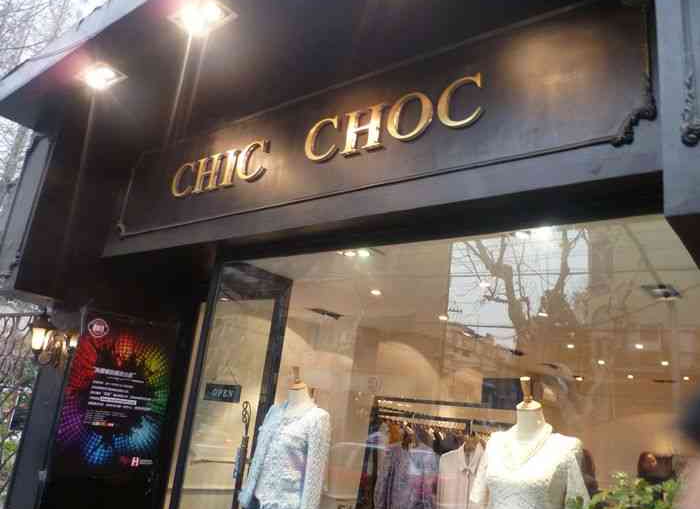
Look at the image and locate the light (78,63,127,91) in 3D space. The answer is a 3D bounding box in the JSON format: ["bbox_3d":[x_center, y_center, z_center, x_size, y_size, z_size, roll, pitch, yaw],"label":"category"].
[{"bbox_3d":[-1.276,-0.910,2.889,0.258,0.040,0.152,-5,-20,40],"label":"light"}]

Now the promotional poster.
[{"bbox_3d":[-1.434,0.870,3.507,0.587,0.949,0.020,17,-19,-36],"label":"promotional poster"}]

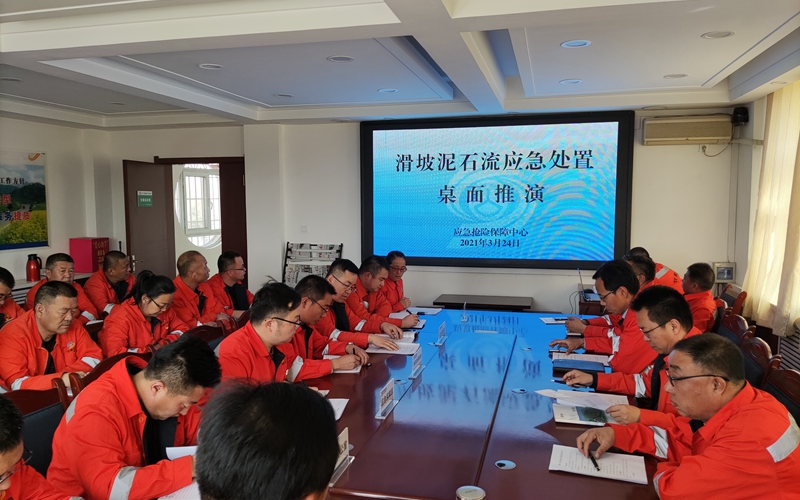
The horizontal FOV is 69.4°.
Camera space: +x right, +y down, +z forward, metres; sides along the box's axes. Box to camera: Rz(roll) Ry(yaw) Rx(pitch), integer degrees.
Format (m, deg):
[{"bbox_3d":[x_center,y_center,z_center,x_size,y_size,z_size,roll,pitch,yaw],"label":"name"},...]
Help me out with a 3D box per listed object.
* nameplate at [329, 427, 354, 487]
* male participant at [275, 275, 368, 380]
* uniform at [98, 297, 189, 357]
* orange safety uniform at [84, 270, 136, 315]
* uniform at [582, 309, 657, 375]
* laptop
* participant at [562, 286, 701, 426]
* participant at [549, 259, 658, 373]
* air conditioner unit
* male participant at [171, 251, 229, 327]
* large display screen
[{"bbox_3d":[-0.205,0.663,1.869,0.055,0.112,0.205,1,5,15],"label":"nameplate"},{"bbox_3d":[-0.462,0.740,3.096,0.720,1.240,0.560,1,5,15],"label":"male participant"},{"bbox_3d":[-1.447,0.571,3.332,0.470,0.580,0.500,3,6,32],"label":"uniform"},{"bbox_3d":[-1.960,0.497,4.138,0.450,0.600,0.520,0,5,3],"label":"orange safety uniform"},{"bbox_3d":[1.254,0.612,3.157,0.520,0.600,0.580,1,6,14],"label":"uniform"},{"bbox_3d":[1.658,0.302,4.890,0.280,0.225,0.350,1,6,14],"label":"laptop"},{"bbox_3d":[1.045,0.779,2.419,0.740,1.280,0.570,1,5,15],"label":"participant"},{"bbox_3d":[1.223,0.708,3.165,0.760,1.290,0.560,1,5,15],"label":"participant"},{"bbox_3d":[2.885,-1.188,5.821,0.800,0.265,0.190,1,6,14],"label":"air conditioner unit"},{"bbox_3d":[-1.352,0.636,4.103,0.700,1.270,0.560,0,5,3],"label":"male participant"},{"bbox_3d":[0.985,-0.623,6.340,2.915,1.630,0.120,1,5,15],"label":"large display screen"}]

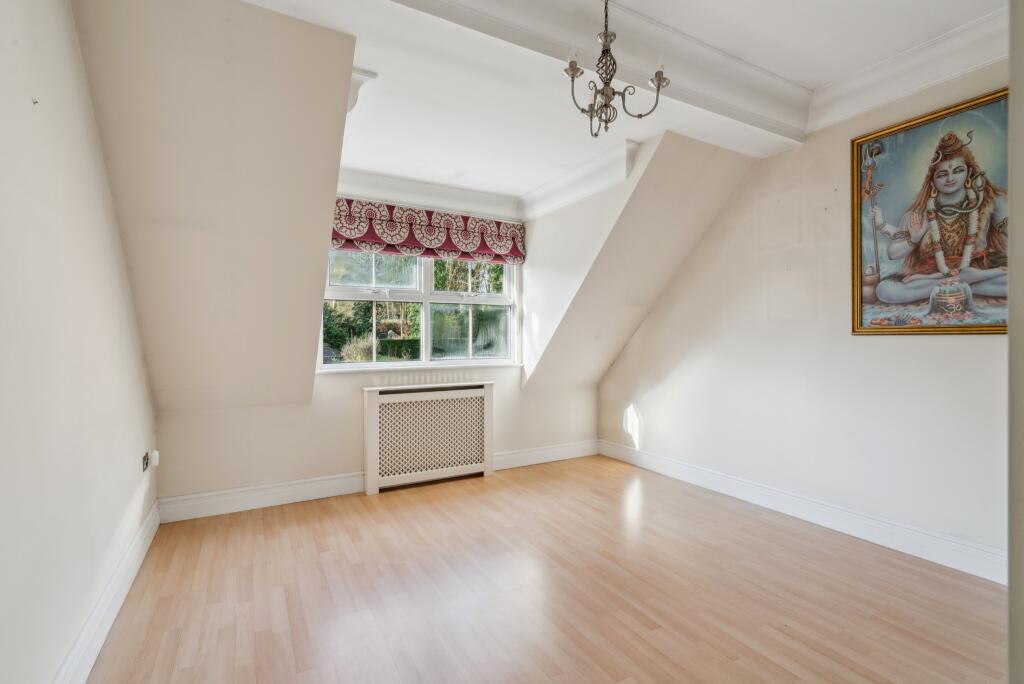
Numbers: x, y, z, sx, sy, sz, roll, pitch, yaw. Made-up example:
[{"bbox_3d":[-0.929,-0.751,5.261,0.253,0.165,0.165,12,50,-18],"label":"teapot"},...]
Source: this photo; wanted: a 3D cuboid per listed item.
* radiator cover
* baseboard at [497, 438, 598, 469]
[{"bbox_3d":[-0.664,0.772,3.819,1.120,0.825,0.155,0,0,-30],"label":"radiator cover"},{"bbox_3d":[0.372,1.104,4.482,1.280,0.162,0.022,0,0,-30],"label":"baseboard"}]

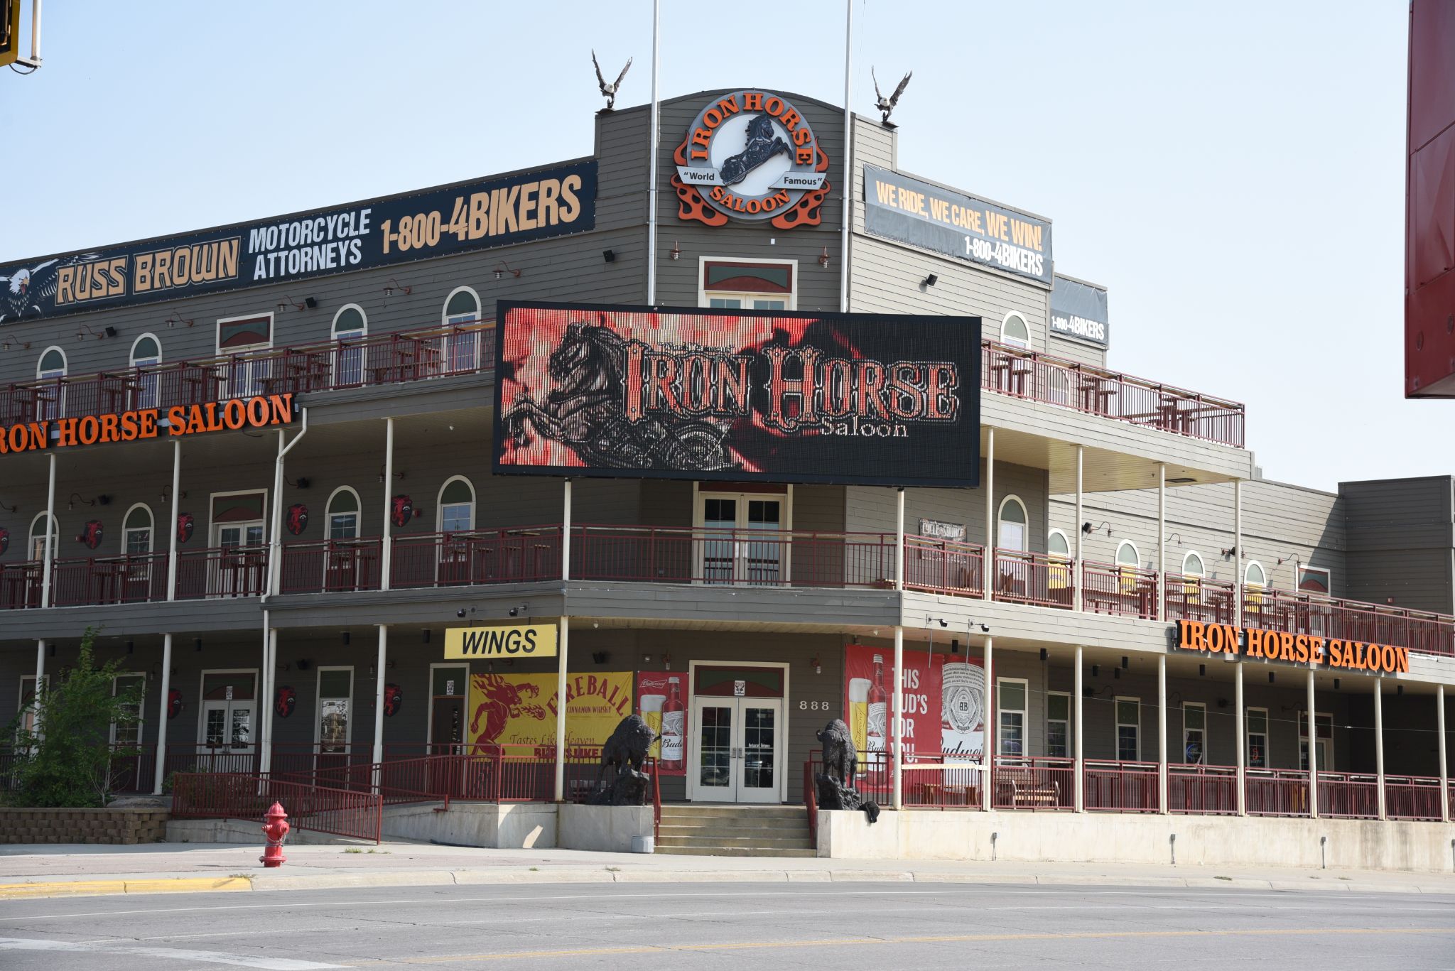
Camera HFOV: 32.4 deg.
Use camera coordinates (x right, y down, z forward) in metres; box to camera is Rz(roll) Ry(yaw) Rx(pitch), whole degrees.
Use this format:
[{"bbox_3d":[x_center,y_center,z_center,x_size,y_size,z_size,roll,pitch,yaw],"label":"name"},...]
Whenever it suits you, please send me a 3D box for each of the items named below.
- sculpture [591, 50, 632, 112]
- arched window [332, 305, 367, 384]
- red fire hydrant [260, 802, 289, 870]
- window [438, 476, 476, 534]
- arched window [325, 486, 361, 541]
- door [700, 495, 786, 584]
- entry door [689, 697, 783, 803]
[{"bbox_3d":[-2.491,-8.700,53.883,0.860,1.310,0.600,3,-7,-12],"label":"sculpture"},{"bbox_3d":[-8.612,-3.103,57.074,1.172,2.076,0.120,-4,-9,37],"label":"arched window"},{"bbox_3d":[-6.529,5.040,36.222,0.400,0.920,0.380,6,-8,-38],"label":"red fire hydrant"},{"bbox_3d":[-6.000,0.713,55.422,1.170,1.860,0.100,-4,-9,40],"label":"window"},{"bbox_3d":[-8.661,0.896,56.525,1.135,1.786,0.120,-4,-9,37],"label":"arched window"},{"bbox_3d":[0.328,1.231,51.997,1.820,2.120,0.100,2,-7,-5],"label":"door"},{"bbox_3d":[0.211,5.434,51.501,1.840,2.120,0.100,2,-7,-5],"label":"entry door"}]

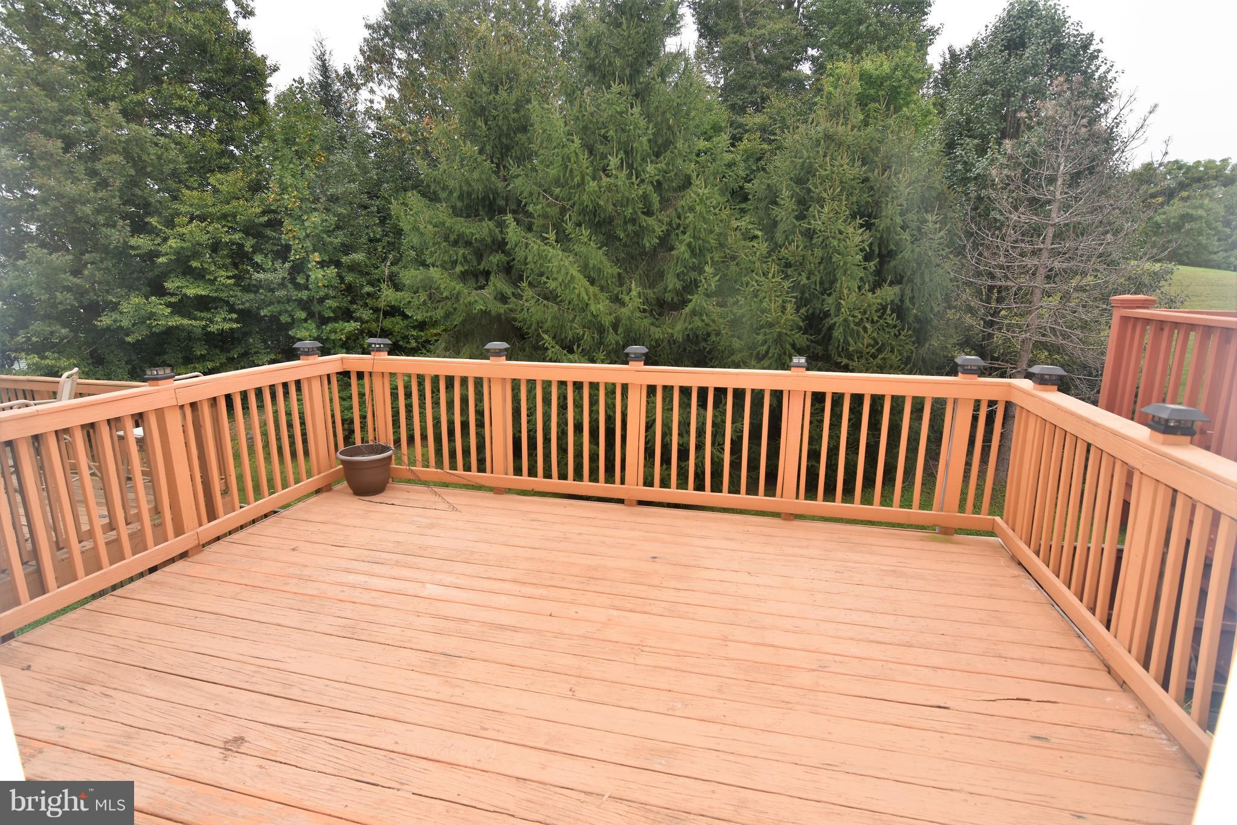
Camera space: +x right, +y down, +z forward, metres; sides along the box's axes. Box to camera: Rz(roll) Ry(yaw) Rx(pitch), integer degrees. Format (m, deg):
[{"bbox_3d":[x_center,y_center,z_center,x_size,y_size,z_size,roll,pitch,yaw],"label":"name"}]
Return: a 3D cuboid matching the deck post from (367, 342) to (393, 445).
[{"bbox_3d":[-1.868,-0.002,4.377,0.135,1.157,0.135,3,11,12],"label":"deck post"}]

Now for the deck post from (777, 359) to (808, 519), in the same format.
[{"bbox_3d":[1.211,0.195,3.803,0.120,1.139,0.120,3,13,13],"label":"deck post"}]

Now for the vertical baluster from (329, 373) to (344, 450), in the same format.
[{"bbox_3d":[-2.303,0.044,4.521,0.038,0.820,0.038,3,13,13],"label":"vertical baluster"}]

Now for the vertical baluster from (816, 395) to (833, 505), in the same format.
[{"bbox_3d":[1.398,0.241,3.734,0.038,0.820,0.038,3,13,13],"label":"vertical baluster"}]

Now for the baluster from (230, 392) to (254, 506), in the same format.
[{"bbox_3d":[-2.505,0.238,3.679,0.038,0.820,0.038,3,13,13],"label":"baluster"}]

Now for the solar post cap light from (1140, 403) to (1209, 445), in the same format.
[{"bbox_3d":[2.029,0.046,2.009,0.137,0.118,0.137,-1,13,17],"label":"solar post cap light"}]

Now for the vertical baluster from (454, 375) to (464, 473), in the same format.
[{"bbox_3d":[-1.195,0.086,4.137,0.036,0.769,0.036,3,13,12],"label":"vertical baluster"}]

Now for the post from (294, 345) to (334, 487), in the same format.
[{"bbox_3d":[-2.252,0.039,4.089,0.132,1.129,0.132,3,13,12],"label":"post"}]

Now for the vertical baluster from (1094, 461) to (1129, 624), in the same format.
[{"bbox_3d":[2.056,0.525,2.297,0.036,0.771,0.036,0,12,17],"label":"vertical baluster"}]

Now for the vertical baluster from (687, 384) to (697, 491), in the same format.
[{"bbox_3d":[0.532,0.190,3.935,0.038,0.820,0.038,3,13,13],"label":"vertical baluster"}]

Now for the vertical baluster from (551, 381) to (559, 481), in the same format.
[{"bbox_3d":[-0.485,0.135,4.162,0.038,0.820,0.038,3,13,13],"label":"vertical baluster"}]

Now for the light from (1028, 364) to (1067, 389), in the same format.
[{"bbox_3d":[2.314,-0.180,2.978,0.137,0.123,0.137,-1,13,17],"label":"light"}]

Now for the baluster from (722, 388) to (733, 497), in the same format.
[{"bbox_3d":[0.770,0.203,3.881,0.038,0.820,0.038,3,13,13],"label":"baluster"}]

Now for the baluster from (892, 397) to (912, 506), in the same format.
[{"bbox_3d":[1.837,0.258,3.559,0.038,0.867,0.038,3,11,12],"label":"baluster"}]

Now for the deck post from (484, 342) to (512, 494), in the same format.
[{"bbox_3d":[-0.923,0.060,4.276,0.140,1.174,0.140,3,13,13],"label":"deck post"}]

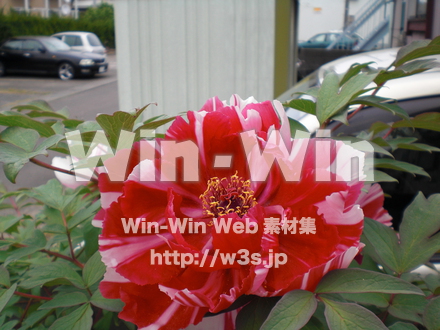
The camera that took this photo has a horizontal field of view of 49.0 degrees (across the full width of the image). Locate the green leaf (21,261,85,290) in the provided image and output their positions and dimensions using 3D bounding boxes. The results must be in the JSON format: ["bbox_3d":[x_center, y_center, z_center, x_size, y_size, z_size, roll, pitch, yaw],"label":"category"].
[{"bbox_3d":[-0.169,0.112,0.490,0.065,0.015,0.030,-3,31,-5],"label":"green leaf"}]

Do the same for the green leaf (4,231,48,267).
[{"bbox_3d":[-0.222,0.096,0.550,0.046,0.016,0.034,-19,38,-15],"label":"green leaf"}]

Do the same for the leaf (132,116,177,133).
[{"bbox_3d":[-0.065,-0.040,0.480,0.046,0.010,0.018,-18,-6,6],"label":"leaf"}]

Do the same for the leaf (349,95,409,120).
[{"bbox_3d":[0.171,-0.062,0.520,0.066,0.017,0.030,19,18,4],"label":"leaf"}]

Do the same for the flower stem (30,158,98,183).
[{"bbox_3d":[-0.158,0.006,0.490,0.073,0.007,0.006,20,-11,-9],"label":"flower stem"}]

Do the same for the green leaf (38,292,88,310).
[{"bbox_3d":[-0.155,0.136,0.480,0.051,0.009,0.023,-8,31,-7],"label":"green leaf"}]

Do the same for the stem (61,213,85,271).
[{"bbox_3d":[-0.159,0.081,0.520,0.012,0.068,0.014,-20,-12,0],"label":"stem"}]

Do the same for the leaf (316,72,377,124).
[{"bbox_3d":[0.123,-0.065,0.470,0.082,0.042,0.020,-53,0,-30],"label":"leaf"}]

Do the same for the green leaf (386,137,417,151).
[{"bbox_3d":[0.192,-0.023,0.510,0.033,0.014,0.022,-2,13,-6],"label":"green leaf"}]

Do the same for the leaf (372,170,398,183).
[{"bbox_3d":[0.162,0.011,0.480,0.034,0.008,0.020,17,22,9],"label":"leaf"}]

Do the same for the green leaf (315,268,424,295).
[{"bbox_3d":[0.119,0.094,0.385,0.090,0.022,0.038,-2,13,-5],"label":"green leaf"}]

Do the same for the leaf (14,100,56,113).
[{"bbox_3d":[-0.224,-0.070,0.580,0.049,0.012,0.032,1,16,-6],"label":"leaf"}]

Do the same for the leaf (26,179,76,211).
[{"bbox_3d":[-0.188,0.033,0.540,0.057,0.020,0.055,-9,36,-12],"label":"leaf"}]

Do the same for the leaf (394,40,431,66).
[{"bbox_3d":[0.216,-0.125,0.540,0.045,0.013,0.028,-28,32,1],"label":"leaf"}]

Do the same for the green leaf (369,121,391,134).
[{"bbox_3d":[0.172,-0.040,0.520,0.027,0.013,0.020,-7,14,-25],"label":"green leaf"}]

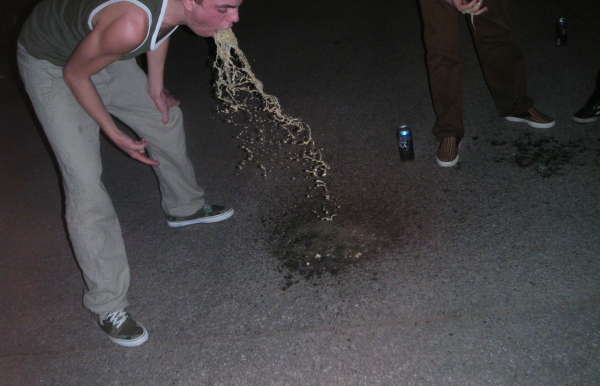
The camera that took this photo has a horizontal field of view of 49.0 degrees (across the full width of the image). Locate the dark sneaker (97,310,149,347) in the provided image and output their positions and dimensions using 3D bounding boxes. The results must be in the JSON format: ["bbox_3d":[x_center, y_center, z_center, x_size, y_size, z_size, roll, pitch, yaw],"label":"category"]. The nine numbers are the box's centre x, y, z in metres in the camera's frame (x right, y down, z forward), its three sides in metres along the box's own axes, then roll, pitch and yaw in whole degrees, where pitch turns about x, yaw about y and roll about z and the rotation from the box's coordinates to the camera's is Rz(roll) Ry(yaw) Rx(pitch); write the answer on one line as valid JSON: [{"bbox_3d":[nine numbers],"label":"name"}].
[{"bbox_3d":[-0.619,0.410,2.239,0.108,0.100,0.288,-28,34,-33],"label":"dark sneaker"}]

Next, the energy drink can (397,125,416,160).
[{"bbox_3d":[0.496,-0.231,3.069,0.066,0.158,0.066,-6,28,3],"label":"energy drink can"}]

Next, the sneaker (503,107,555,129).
[{"bbox_3d":[1.146,-0.406,3.282,0.280,0.100,0.105,19,38,40],"label":"sneaker"}]

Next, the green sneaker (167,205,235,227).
[{"bbox_3d":[-0.430,0.065,2.828,0.288,0.100,0.108,-10,28,-4],"label":"green sneaker"}]

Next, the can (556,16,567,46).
[{"bbox_3d":[1.654,-1.013,4.152,0.066,0.158,0.066,-6,28,3],"label":"can"}]

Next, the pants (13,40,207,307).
[{"bbox_3d":[-0.678,-0.140,2.373,0.420,0.890,0.780,-2,29,11],"label":"pants"}]

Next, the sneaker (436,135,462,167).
[{"bbox_3d":[0.688,-0.224,3.066,0.105,0.100,0.285,-1,29,12],"label":"sneaker"}]

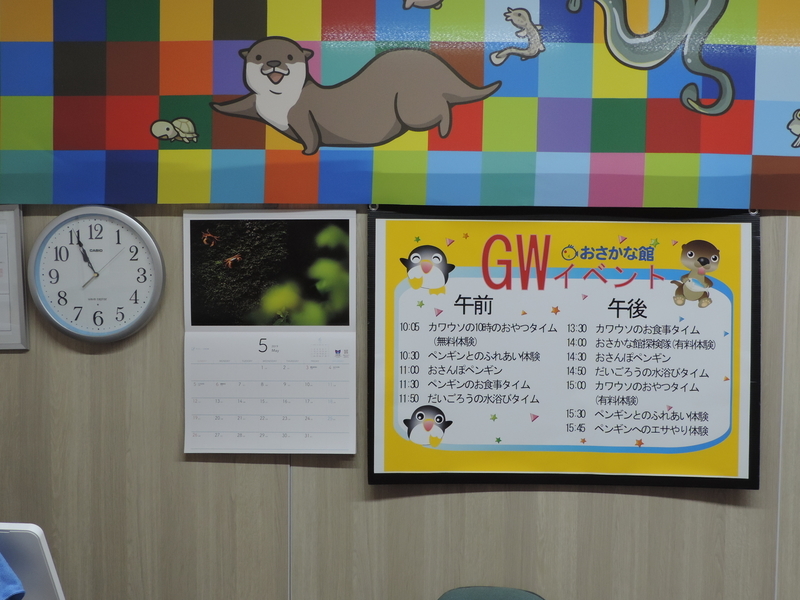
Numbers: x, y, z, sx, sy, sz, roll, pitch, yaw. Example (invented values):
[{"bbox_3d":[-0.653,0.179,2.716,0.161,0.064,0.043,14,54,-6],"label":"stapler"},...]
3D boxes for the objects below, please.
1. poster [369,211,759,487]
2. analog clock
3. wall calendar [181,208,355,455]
[{"bbox_3d":[0.396,0.110,2.393,0.940,0.680,0.022,0,2,1],"label":"poster"},{"bbox_3d":[-0.736,-0.062,2.415,0.333,0.333,0.050,-1,3,1],"label":"analog clock"},{"bbox_3d":[-0.317,0.079,2.427,0.420,0.594,0.012,0,3,1],"label":"wall calendar"}]

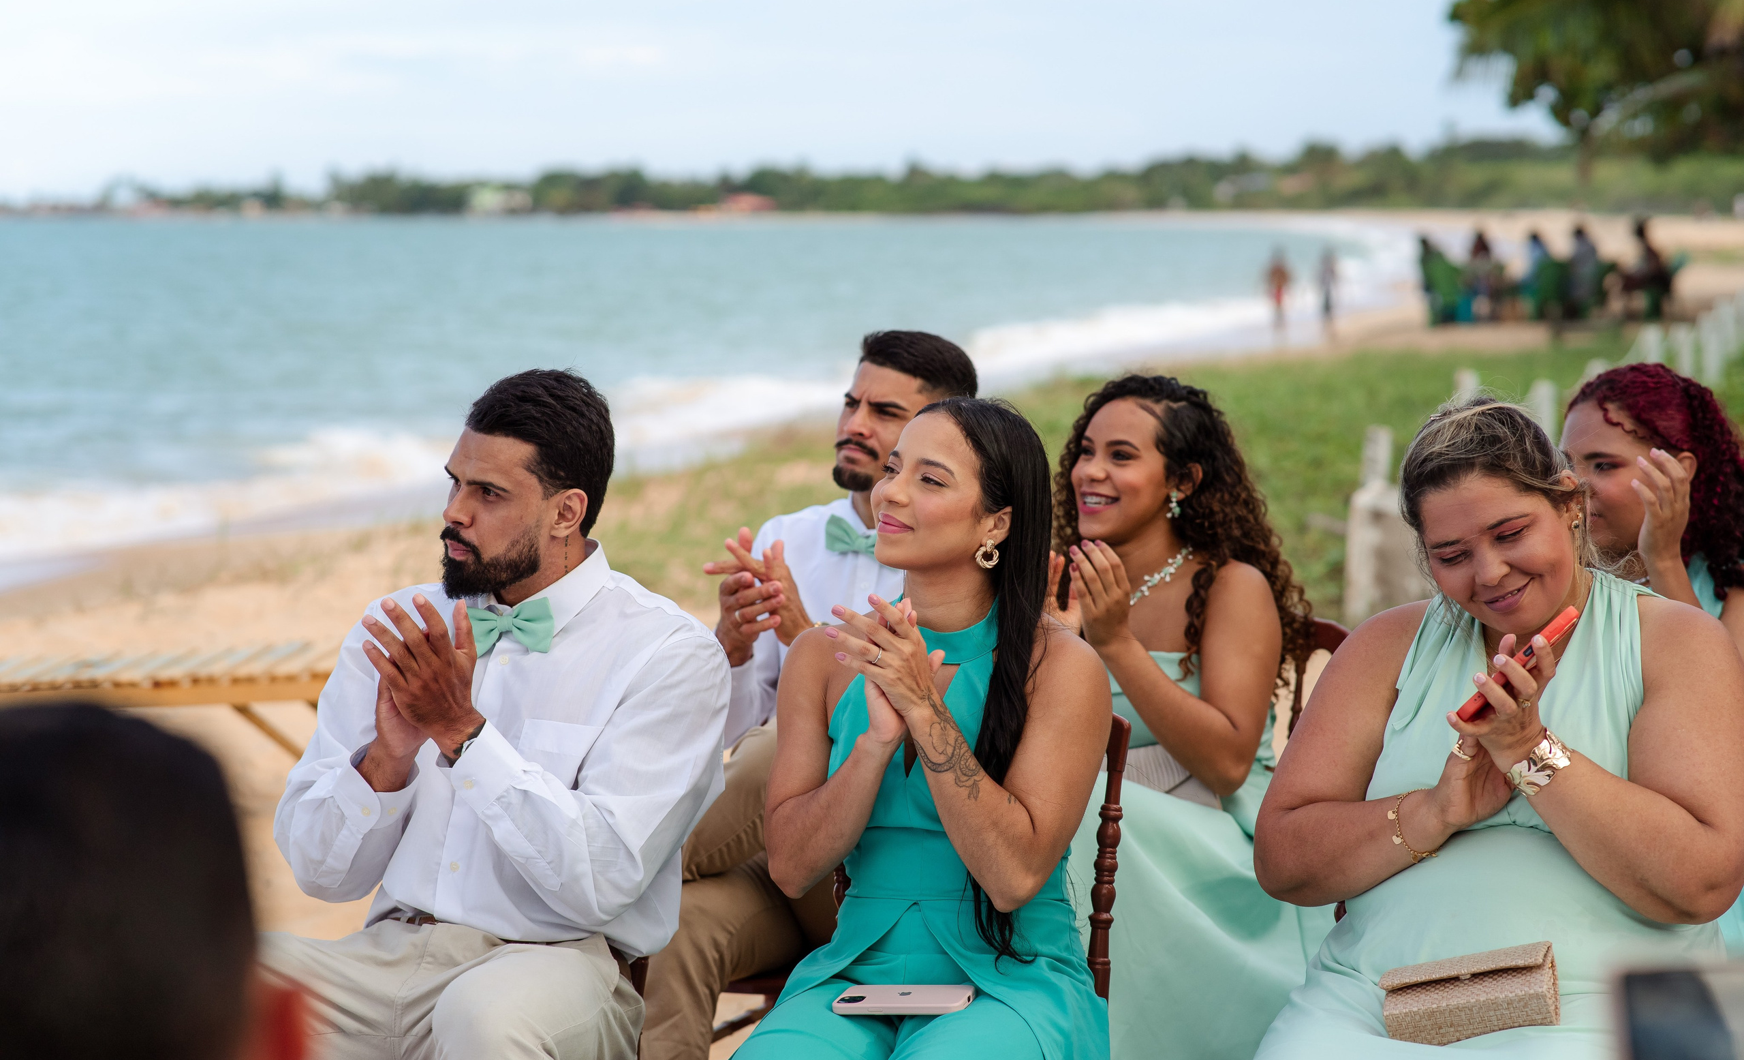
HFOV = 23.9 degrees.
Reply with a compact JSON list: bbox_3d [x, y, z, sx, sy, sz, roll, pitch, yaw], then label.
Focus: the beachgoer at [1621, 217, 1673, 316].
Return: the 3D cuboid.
[{"bbox_3d":[10.459,-3.528,55.500,0.780,1.349,0.520,0,4,6],"label":"beachgoer"}]

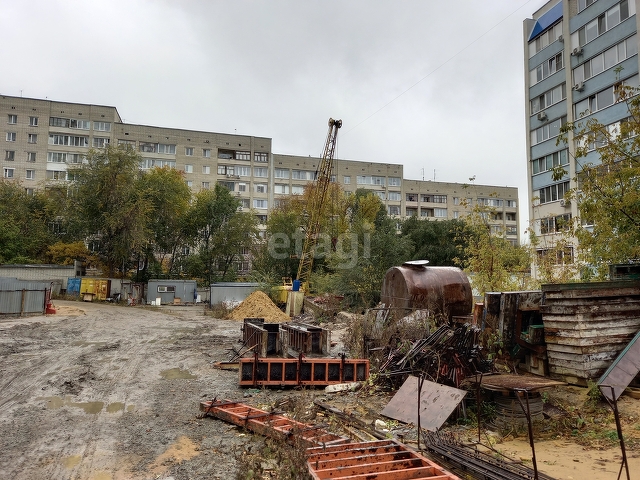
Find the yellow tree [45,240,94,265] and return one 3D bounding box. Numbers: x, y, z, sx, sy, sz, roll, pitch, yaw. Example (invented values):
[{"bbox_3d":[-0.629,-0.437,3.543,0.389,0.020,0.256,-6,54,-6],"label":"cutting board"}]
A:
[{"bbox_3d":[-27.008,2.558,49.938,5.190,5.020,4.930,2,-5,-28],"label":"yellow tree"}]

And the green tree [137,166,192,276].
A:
[{"bbox_3d":[-17.930,-1.020,53.203,6.420,15.090,6.100,2,-4,-19],"label":"green tree"}]

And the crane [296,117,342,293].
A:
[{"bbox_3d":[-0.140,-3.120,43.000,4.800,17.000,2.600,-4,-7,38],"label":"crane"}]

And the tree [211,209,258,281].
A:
[{"bbox_3d":[-9.160,1.555,50.014,4.980,9.560,4.730,1,-4,-10],"label":"tree"}]

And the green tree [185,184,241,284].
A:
[{"bbox_3d":[-12.137,0.071,52.124,6.300,12.800,5.990,1,-4,-13],"label":"green tree"}]

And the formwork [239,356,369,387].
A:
[{"bbox_3d":[-0.347,2.997,10.563,3.000,0.620,0.200,1,-4,-8],"label":"formwork"}]

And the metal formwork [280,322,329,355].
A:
[{"bbox_3d":[-0.503,3.277,15.551,0.780,0.670,2.600,2,-4,-24],"label":"metal formwork"}]

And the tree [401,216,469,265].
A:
[{"bbox_3d":[12.660,1.834,51.002,7.880,8.910,7.480,-1,-4,14],"label":"tree"}]

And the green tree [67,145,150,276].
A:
[{"bbox_3d":[-24.427,-2.330,53.295,9.630,17.670,9.150,2,-5,-25],"label":"green tree"}]

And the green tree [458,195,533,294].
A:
[{"bbox_3d":[8.509,0.847,22.499,3.700,6.180,3.510,-1,-4,21],"label":"green tree"}]

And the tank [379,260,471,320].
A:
[{"bbox_3d":[3.726,2.031,16.028,2.400,2.500,2.300,1,-4,-16],"label":"tank"}]

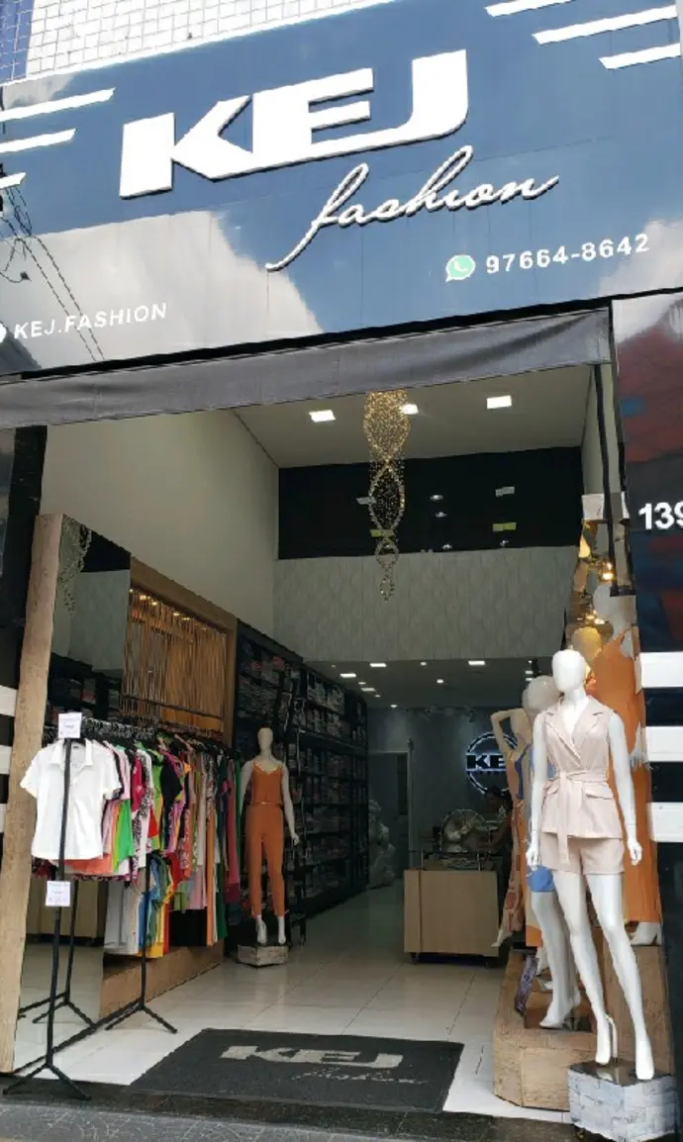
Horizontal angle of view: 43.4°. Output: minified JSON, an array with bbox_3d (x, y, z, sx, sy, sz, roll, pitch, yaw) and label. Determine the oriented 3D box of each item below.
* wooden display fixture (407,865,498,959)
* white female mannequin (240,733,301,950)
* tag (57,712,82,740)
[{"bbox_3d":[0.943,2.883,7.212,0.770,0.750,0.580,-4,-15,16],"label":"wooden display fixture"},{"bbox_3d":[-0.640,2.265,7.454,0.540,1.770,0.340,0,-15,1],"label":"white female mannequin"},{"bbox_3d":[-1.371,0.785,4.333,0.120,0.130,0.010,-3,-15,13],"label":"tag"}]

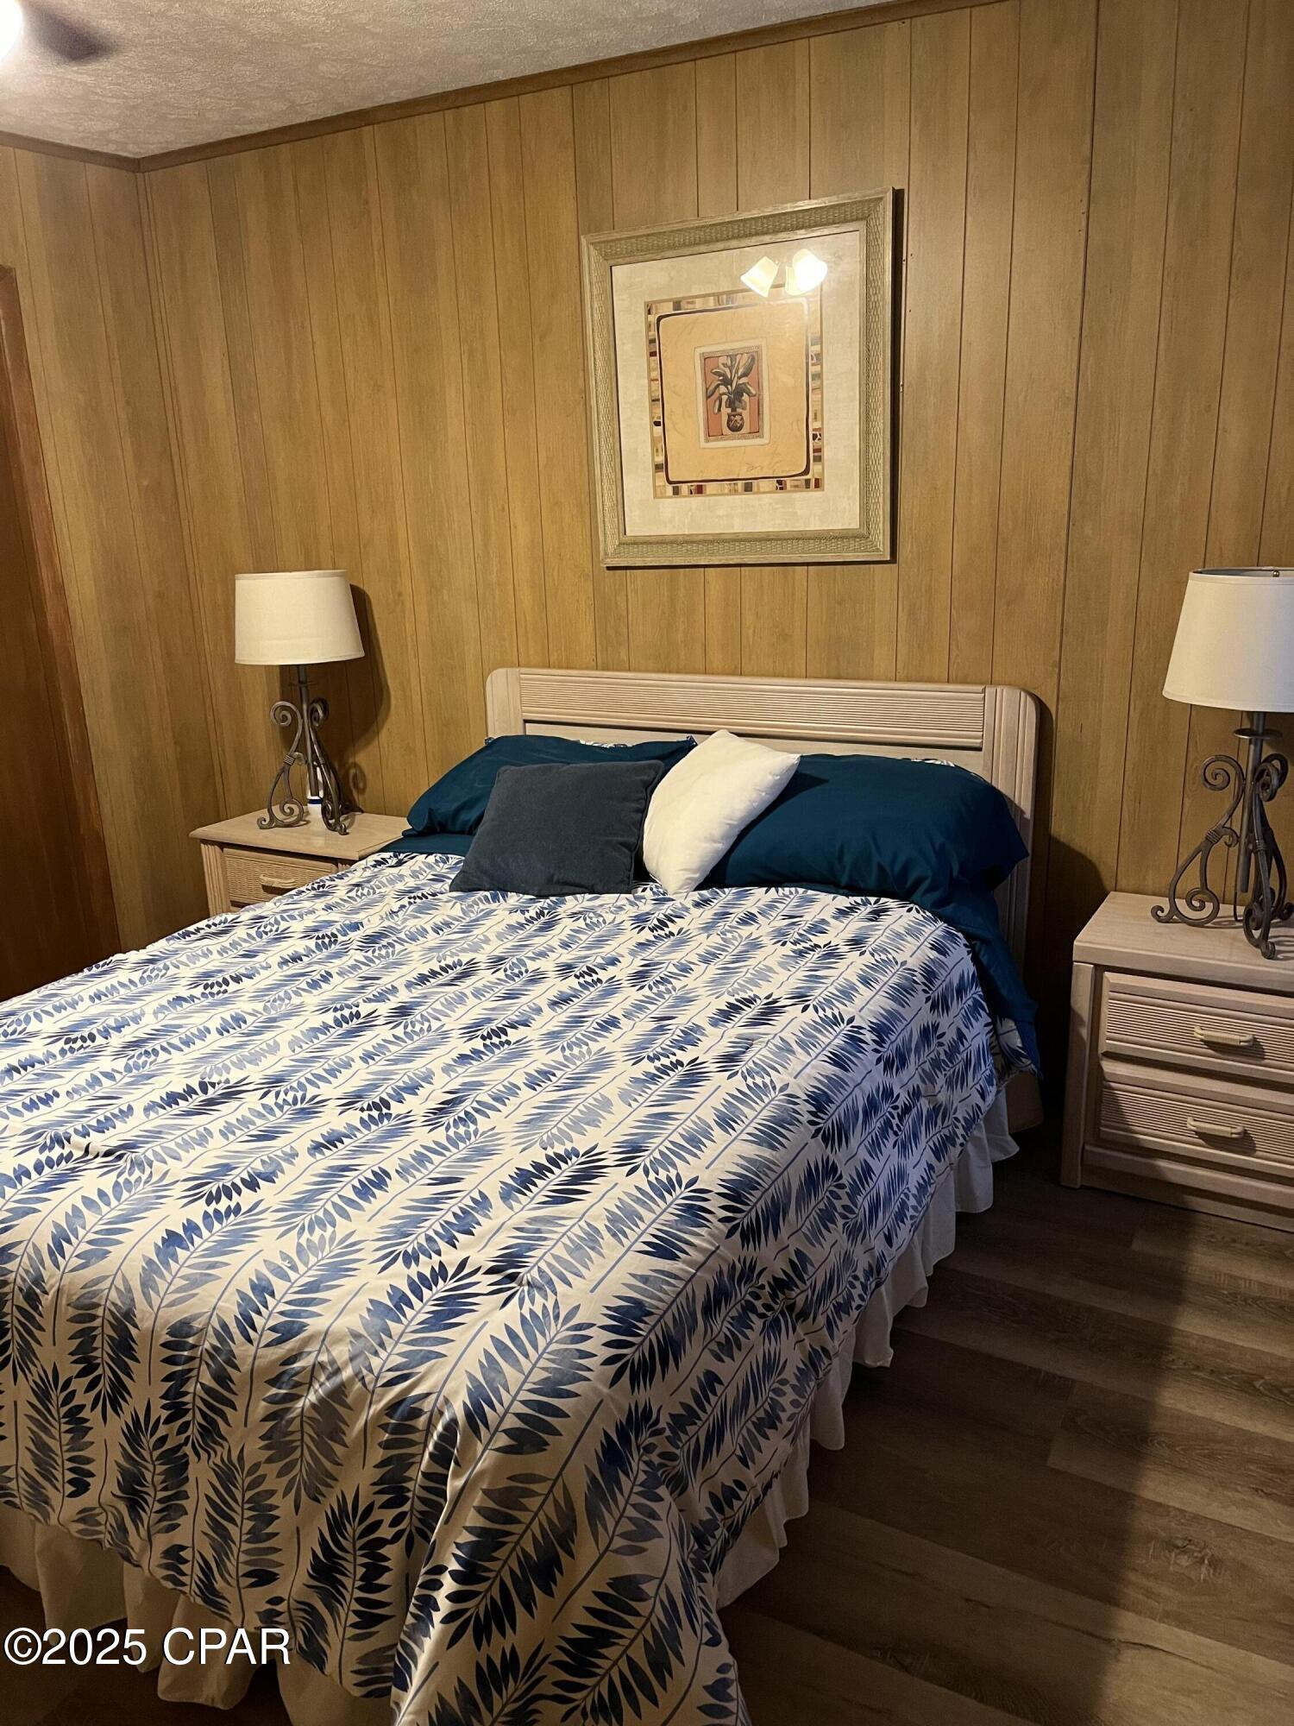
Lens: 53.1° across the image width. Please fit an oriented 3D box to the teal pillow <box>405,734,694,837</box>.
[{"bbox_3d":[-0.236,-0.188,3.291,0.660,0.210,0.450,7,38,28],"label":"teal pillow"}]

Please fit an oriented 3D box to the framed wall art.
[{"bbox_3d":[0.208,-1.114,3.088,0.780,0.780,0.040,7,18,28],"label":"framed wall art"}]

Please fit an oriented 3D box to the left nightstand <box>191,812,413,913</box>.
[{"bbox_3d":[-0.968,0.148,3.936,0.625,0.537,0.390,7,18,28],"label":"left nightstand"}]

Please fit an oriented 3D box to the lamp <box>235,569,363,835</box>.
[{"bbox_3d":[-0.988,-0.465,3.762,0.360,0.740,0.360,7,18,28],"label":"lamp"}]

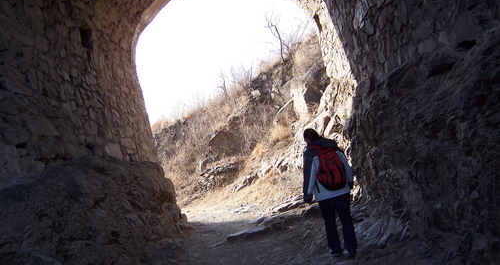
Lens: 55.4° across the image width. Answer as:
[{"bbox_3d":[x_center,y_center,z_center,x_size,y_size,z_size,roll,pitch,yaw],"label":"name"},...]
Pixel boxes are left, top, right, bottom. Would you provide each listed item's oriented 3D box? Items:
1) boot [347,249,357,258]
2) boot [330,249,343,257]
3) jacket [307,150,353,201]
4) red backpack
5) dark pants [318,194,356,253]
[{"bbox_3d":[1.278,1.514,6.000,0.110,0.120,0.280,-6,2,-11],"label":"boot"},{"bbox_3d":[1.088,1.518,6.030,0.110,0.120,0.280,-6,2,-11],"label":"boot"},{"bbox_3d":[1.001,0.497,6.000,0.580,0.700,0.340,-8,-4,-11],"label":"jacket"},{"bbox_3d":[1.003,0.446,5.830,0.330,0.480,0.200,-8,-5,-11],"label":"red backpack"},{"bbox_3d":[1.089,1.076,6.000,0.420,0.840,0.300,-9,0,-11],"label":"dark pants"}]

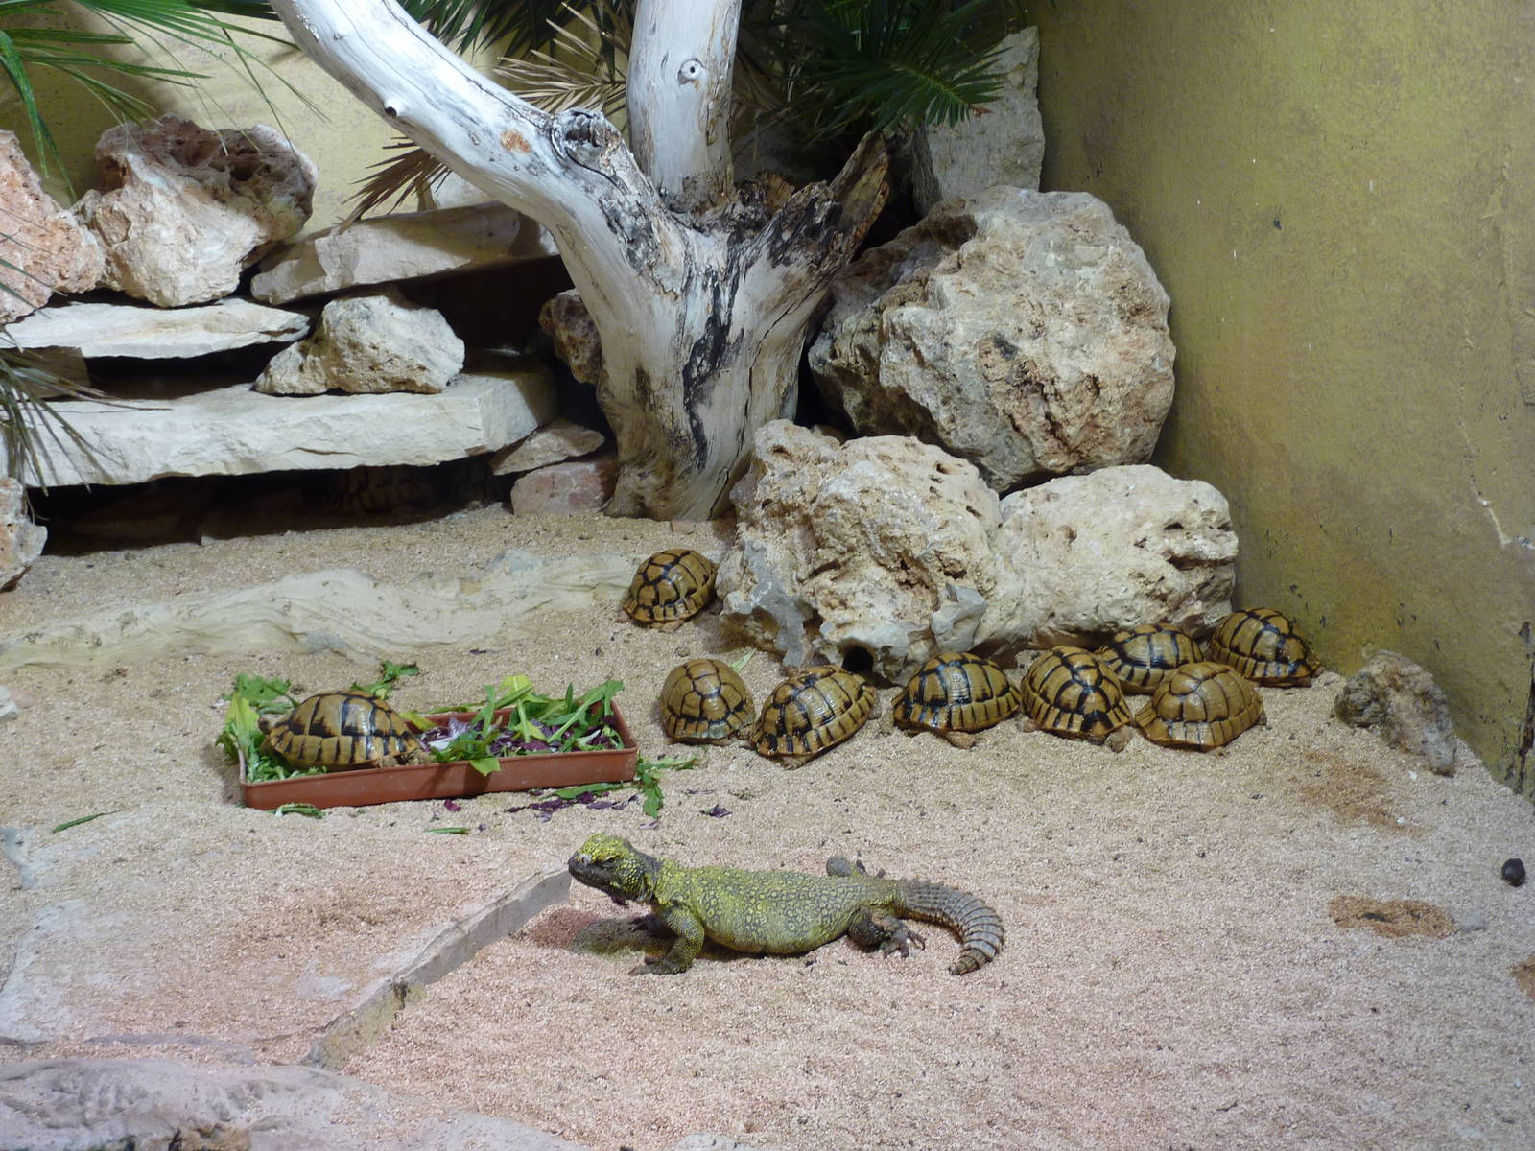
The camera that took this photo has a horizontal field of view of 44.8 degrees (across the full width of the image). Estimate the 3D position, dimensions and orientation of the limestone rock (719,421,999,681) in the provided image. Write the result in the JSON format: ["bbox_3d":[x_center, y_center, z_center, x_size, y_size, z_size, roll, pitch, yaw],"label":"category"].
[{"bbox_3d":[0.086,-0.025,1.810,0.270,0.235,0.215,0,15,0],"label":"limestone rock"}]

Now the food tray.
[{"bbox_3d":[-0.274,0.150,1.550,0.313,0.028,0.118,-4,15,-14],"label":"food tray"}]

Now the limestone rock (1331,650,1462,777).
[{"bbox_3d":[0.527,0.118,1.580,0.080,0.080,0.120,-6,16,-21],"label":"limestone rock"}]

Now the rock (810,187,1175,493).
[{"bbox_3d":[0.244,-0.264,2.080,0.395,0.330,0.300,0,15,0],"label":"rock"}]

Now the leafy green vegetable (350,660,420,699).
[{"bbox_3d":[-0.361,0.098,1.755,0.063,0.022,0.080,0,15,0],"label":"leafy green vegetable"}]

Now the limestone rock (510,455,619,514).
[{"bbox_3d":[-0.264,-0.117,2.420,0.142,0.070,0.110,0,15,0],"label":"limestone rock"}]

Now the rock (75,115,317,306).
[{"bbox_3d":[-0.714,-0.459,2.341,0.280,0.225,0.220,0,15,0],"label":"rock"}]

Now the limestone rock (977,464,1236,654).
[{"bbox_3d":[0.341,-0.018,1.900,0.260,0.175,0.200,0,15,0],"label":"limestone rock"}]

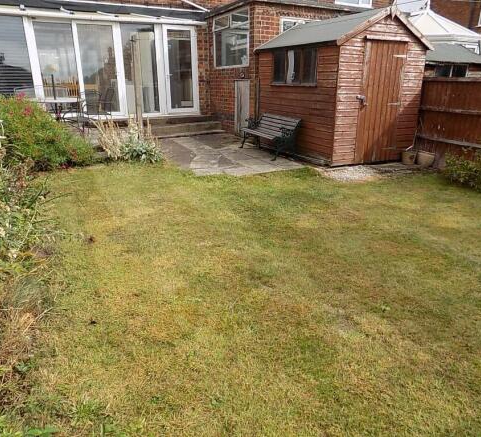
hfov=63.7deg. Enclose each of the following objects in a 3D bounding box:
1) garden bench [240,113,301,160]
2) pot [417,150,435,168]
[{"bbox_3d":[0.499,-1.500,6.957,0.564,0.668,1.239,-9,22,-25],"label":"garden bench"},{"bbox_3d":[3.019,-0.964,6.322,0.254,0.239,0.254,0,20,0],"label":"pot"}]

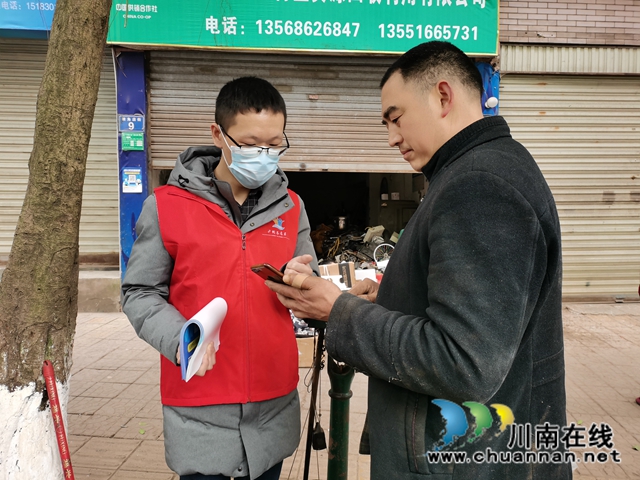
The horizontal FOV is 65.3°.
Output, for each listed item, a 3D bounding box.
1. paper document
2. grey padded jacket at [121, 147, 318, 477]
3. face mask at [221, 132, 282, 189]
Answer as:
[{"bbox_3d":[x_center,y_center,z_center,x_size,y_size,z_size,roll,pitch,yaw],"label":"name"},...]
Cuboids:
[{"bbox_3d":[-0.276,0.236,1.190,0.056,0.142,0.200,7,9,5],"label":"paper document"},{"bbox_3d":[-0.266,0.178,1.360,0.530,0.860,0.390,-2,6,-23],"label":"grey padded jacket"},{"bbox_3d":[-0.176,-0.206,1.285,0.140,0.115,0.100,-3,26,-34],"label":"face mask"}]

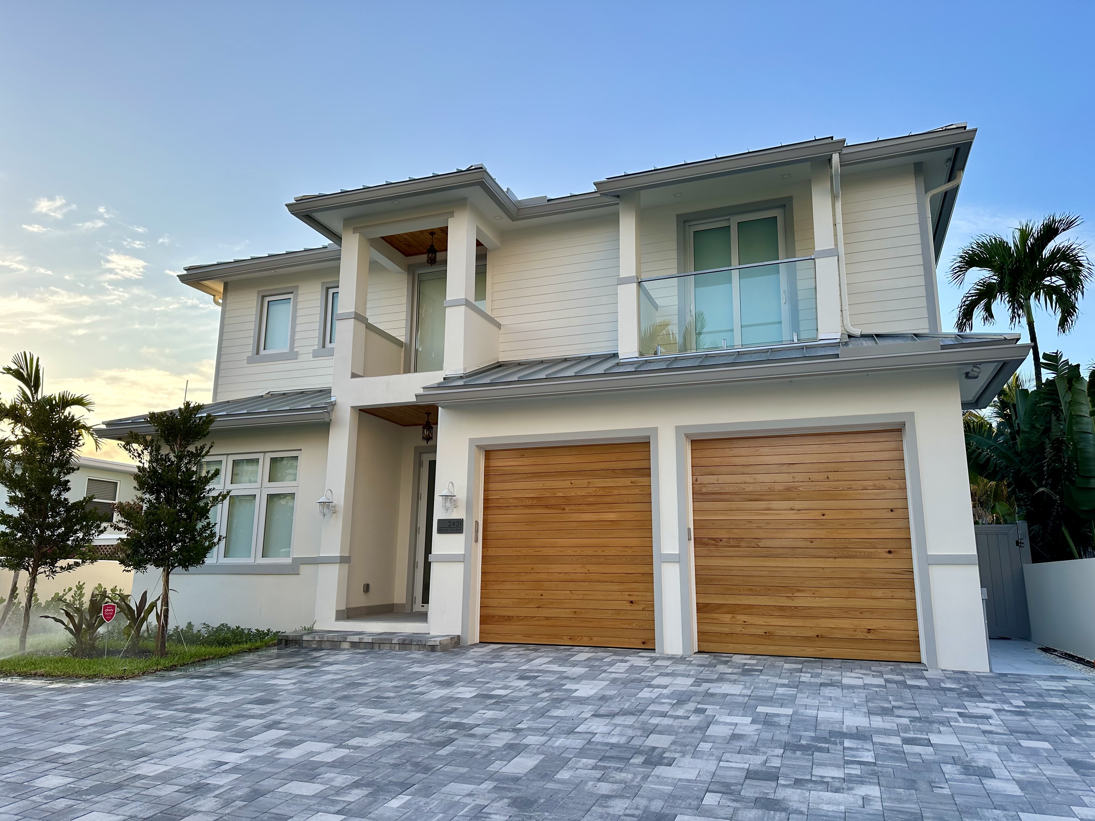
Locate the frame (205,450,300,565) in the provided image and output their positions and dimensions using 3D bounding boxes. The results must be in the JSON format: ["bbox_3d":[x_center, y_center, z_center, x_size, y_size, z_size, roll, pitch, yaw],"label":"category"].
[{"bbox_3d":[-5.089,1.619,12.657,2.261,1.807,0.114,-4,-13,21],"label":"frame"}]

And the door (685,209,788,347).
[{"bbox_3d":[2.814,-1.804,11.363,1.492,2.441,0.133,-4,-13,21],"label":"door"}]

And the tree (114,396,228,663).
[{"bbox_3d":[-4.883,1.471,9.837,1.326,3.223,1.326,-4,-13,21],"label":"tree"}]

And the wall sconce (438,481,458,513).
[{"bbox_3d":[-1.330,1.197,10.479,0.243,0.442,0.361,-4,-13,21],"label":"wall sconce"}]

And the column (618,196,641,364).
[{"bbox_3d":[1.178,-1.865,10.803,0.270,2.494,0.313,-4,-13,21],"label":"column"}]

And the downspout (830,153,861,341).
[{"bbox_3d":[3.751,-2.071,9.535,0.200,2.309,0.532,-4,-13,21],"label":"downspout"}]

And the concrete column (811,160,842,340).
[{"bbox_3d":[3.622,-2.050,9.888,0.259,2.466,0.313,-4,-13,21],"label":"concrete column"}]

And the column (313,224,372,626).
[{"bbox_3d":[-3.220,0.054,12.062,0.380,6.588,0.323,-4,-13,21],"label":"column"}]

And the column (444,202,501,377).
[{"bbox_3d":[-1.173,-1.795,12.171,0.351,2.859,1.216,-4,-13,21],"label":"column"}]

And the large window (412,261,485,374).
[{"bbox_3d":[-1.697,-1.412,13.426,1.615,2.432,0.114,-4,-13,21],"label":"large window"}]

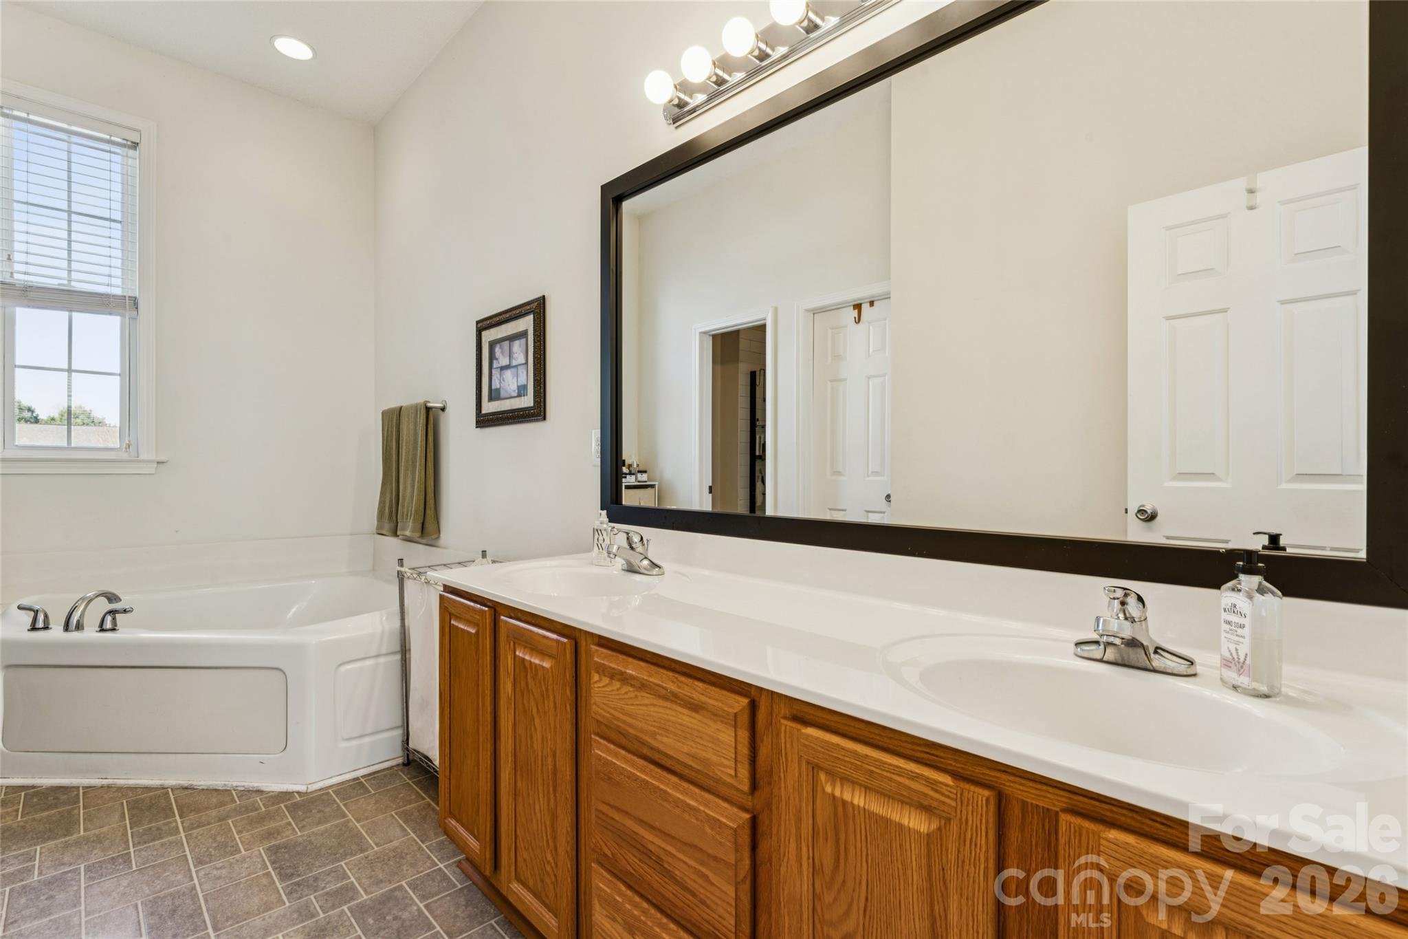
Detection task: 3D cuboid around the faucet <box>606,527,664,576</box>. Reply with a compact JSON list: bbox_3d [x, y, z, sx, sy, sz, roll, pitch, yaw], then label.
[{"bbox_3d":[-0.193,0.209,1.611,0.148,0.134,0.152,0,0,44],"label":"faucet"}]

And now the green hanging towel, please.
[{"bbox_3d":[-1.439,0.010,3.020,0.565,0.630,0.115,0,0,44],"label":"green hanging towel"}]

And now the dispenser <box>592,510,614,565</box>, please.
[{"bbox_3d":[-0.281,0.195,1.776,0.057,0.156,0.042,0,0,34],"label":"dispenser"}]

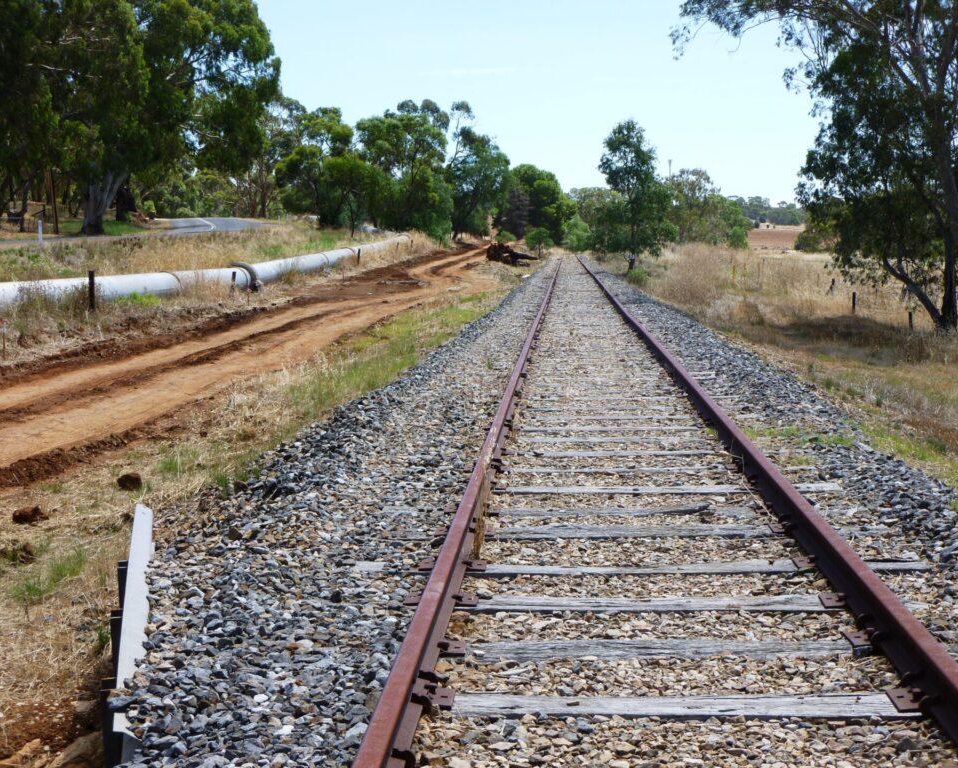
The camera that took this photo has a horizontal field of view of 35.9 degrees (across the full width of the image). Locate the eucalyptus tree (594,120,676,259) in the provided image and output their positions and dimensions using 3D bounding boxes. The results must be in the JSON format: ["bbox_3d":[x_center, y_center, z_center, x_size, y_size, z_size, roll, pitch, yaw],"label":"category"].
[{"bbox_3d":[7.964,-9.583,76.000,4.300,7.900,4.200,0,6,0],"label":"eucalyptus tree"}]

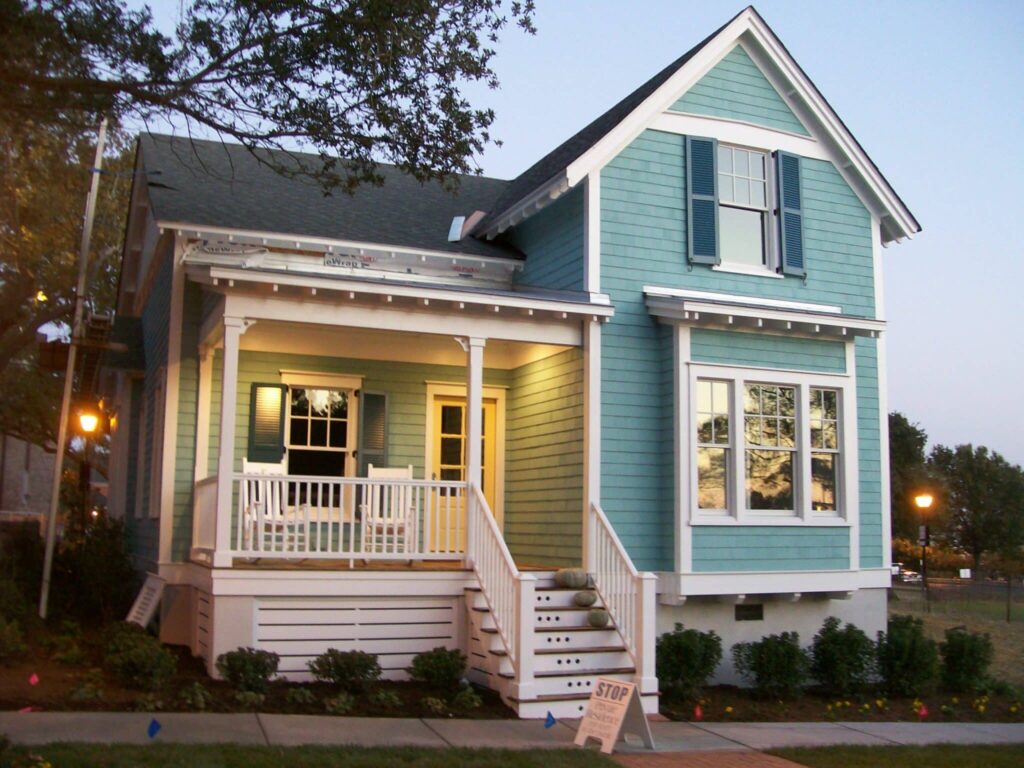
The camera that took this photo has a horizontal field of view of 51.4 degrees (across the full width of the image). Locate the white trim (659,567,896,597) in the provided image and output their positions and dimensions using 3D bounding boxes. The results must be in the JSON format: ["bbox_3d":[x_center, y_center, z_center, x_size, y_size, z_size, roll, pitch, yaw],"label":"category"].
[{"bbox_3d":[3.379,2.371,12.825,3.323,0.246,0.460,4,-8,-21],"label":"white trim"}]

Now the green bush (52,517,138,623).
[{"bbox_3d":[-5.294,2.363,13.519,1.040,1.326,1.020,4,-8,-22],"label":"green bush"}]

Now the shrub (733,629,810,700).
[{"bbox_3d":[3.034,3.250,12.532,0.870,0.820,0.800,4,-8,-23],"label":"shrub"}]

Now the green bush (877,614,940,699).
[{"bbox_3d":[4.720,3.226,12.749,0.720,0.920,0.700,4,-8,-21],"label":"green bush"}]

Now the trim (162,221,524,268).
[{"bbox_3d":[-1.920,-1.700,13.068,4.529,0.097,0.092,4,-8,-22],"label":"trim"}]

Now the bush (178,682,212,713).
[{"bbox_3d":[-2.786,2.729,9.366,0.320,0.260,0.300,4,-8,-23],"label":"bush"}]

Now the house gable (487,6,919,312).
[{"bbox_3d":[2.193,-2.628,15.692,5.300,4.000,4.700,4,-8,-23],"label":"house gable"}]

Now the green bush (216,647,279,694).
[{"bbox_3d":[-2.543,2.722,10.281,0.610,0.480,0.580,4,-8,-23],"label":"green bush"}]

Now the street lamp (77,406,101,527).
[{"bbox_3d":[-8.304,2.167,20.760,0.420,3.430,0.420,4,-8,-21],"label":"street lamp"}]

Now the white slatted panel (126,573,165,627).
[{"bbox_3d":[-4.199,2.629,12.214,0.480,0.870,0.600,7,-9,-39],"label":"white slatted panel"}]

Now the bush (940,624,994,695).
[{"bbox_3d":[5.553,3.355,13.016,0.620,0.760,0.620,4,-8,-21],"label":"bush"}]

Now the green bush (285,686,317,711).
[{"bbox_3d":[-1.850,2.729,9.335,0.270,0.190,0.260,4,-8,-21],"label":"green bush"}]

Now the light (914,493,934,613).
[{"bbox_3d":[11.607,4.747,30.000,0.500,3.420,0.500,4,-8,-22],"label":"light"}]

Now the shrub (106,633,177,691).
[{"bbox_3d":[-3.409,2.553,9.840,0.620,0.490,0.600,4,-8,-21],"label":"shrub"}]

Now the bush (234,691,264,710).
[{"bbox_3d":[-2.236,2.672,9.064,0.255,0.168,0.245,4,-8,-22],"label":"bush"}]

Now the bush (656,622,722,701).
[{"bbox_3d":[1.863,2.983,11.487,0.704,0.816,0.673,1,-7,0],"label":"bush"}]

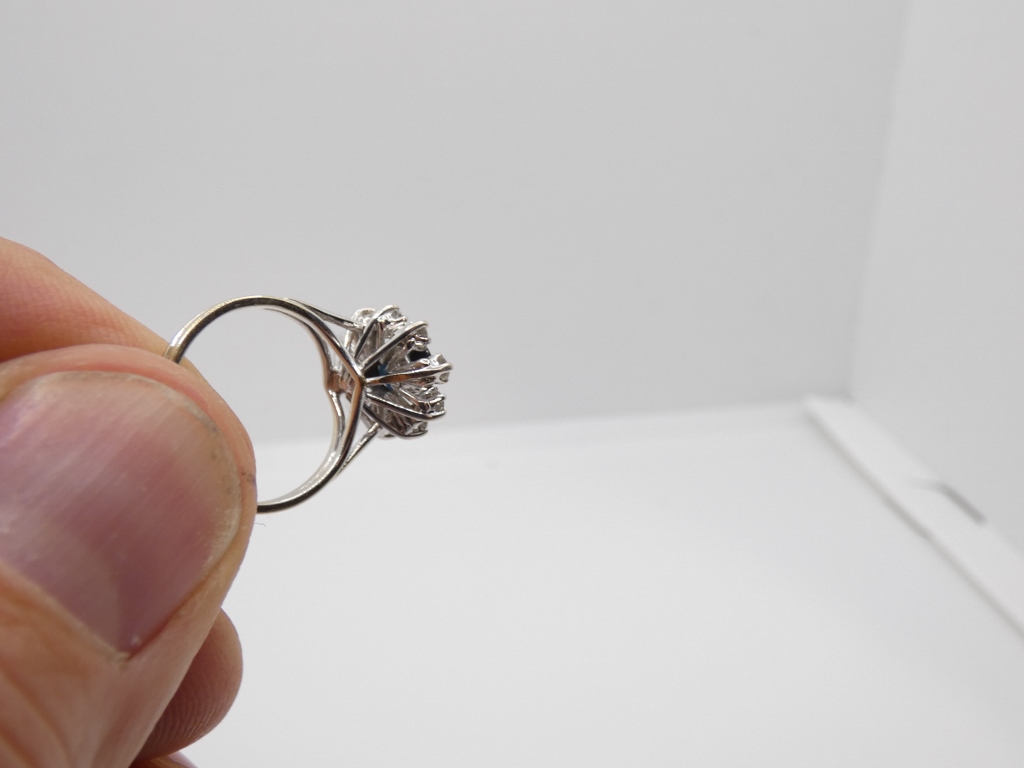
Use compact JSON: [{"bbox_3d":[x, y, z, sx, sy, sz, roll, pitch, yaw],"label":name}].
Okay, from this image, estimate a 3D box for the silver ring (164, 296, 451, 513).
[{"bbox_3d":[-0.020,0.001,0.074,0.014,0.019,0.025,2,14,45],"label":"silver ring"}]

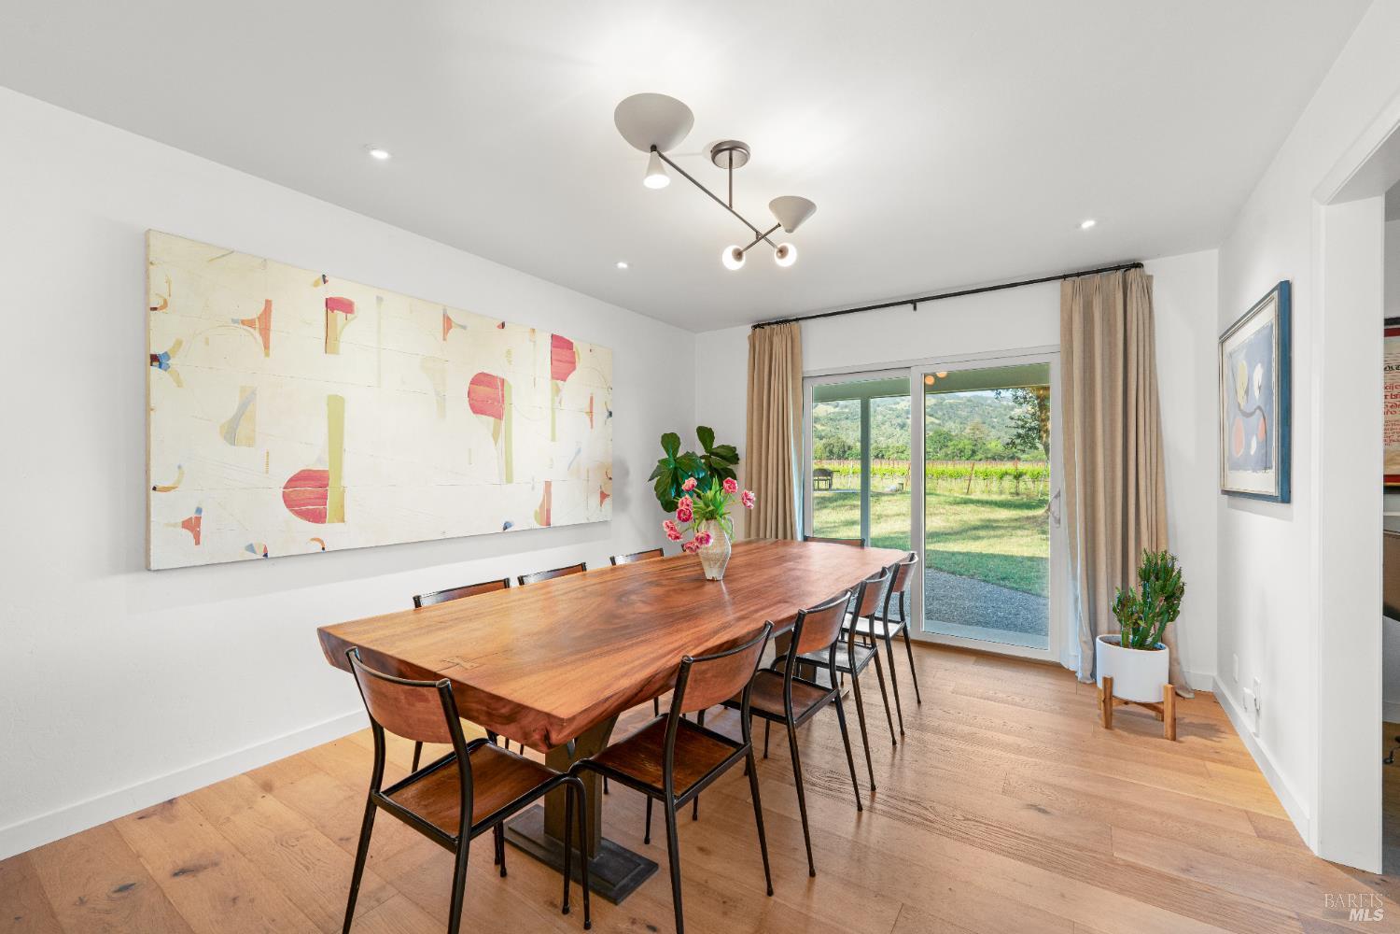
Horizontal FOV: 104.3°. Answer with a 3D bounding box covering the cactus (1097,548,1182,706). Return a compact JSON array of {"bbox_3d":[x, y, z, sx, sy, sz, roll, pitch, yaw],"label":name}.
[{"bbox_3d":[2.150,0.770,2.672,0.330,0.720,0.320,0,0,35],"label":"cactus"}]

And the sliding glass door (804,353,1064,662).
[{"bbox_3d":[1.614,0.256,4.036,1.830,2.020,0.100,0,0,35],"label":"sliding glass door"}]

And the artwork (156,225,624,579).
[{"bbox_3d":[-1.331,-0.237,2.980,0.045,1.245,2.410,0,0,34],"label":"artwork"}]

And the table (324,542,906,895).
[{"bbox_3d":[0.058,0.871,2.430,1.090,0.760,2.690,0,0,35],"label":"table"}]

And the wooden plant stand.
[{"bbox_3d":[2.107,1.124,2.641,0.276,0.246,0.276,0,0,29],"label":"wooden plant stand"}]

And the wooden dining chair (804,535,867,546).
[{"bbox_3d":[0.725,0.843,3.279,0.422,0.803,0.482,0,0,27],"label":"wooden dining chair"}]

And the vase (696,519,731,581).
[{"bbox_3d":[0.063,0.360,2.410,0.155,0.265,0.155,0,0,35],"label":"vase"}]

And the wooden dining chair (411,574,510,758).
[{"bbox_3d":[-0.734,0.846,1.961,0.480,0.800,0.430,0,0,35],"label":"wooden dining chair"}]

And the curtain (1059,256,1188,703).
[{"bbox_3d":[2.406,0.071,3.110,0.582,2.349,0.181,0,0,34],"label":"curtain"}]

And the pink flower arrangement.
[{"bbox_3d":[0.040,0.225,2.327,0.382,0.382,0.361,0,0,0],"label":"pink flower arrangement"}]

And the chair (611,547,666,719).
[{"bbox_3d":[-0.153,0.845,2.762,0.482,0.803,0.422,0,0,34],"label":"chair"}]

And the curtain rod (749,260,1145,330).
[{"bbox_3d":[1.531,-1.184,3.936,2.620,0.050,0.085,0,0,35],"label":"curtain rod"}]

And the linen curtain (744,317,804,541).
[{"bbox_3d":[0.556,0.067,4.379,0.572,2.349,0.171,0,0,34],"label":"linen curtain"}]

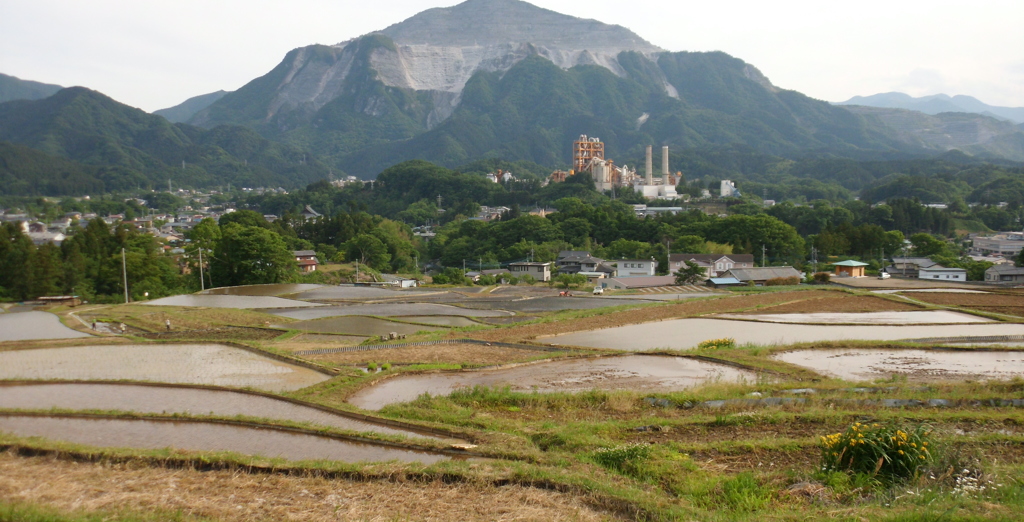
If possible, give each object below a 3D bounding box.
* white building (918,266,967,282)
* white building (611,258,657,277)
[{"bbox_3d":[115.070,3.720,213.000,9.970,3.040,5.500,0,6,10],"label":"white building"},{"bbox_3d":[35.220,2.740,230.000,11.720,5.750,7.500,1,6,17],"label":"white building"}]

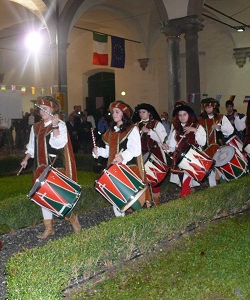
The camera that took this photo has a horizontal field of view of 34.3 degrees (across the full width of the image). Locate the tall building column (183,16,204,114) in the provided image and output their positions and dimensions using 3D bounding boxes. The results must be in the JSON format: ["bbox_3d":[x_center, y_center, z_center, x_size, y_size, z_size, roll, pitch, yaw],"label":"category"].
[{"bbox_3d":[2.168,-1.978,12.800,0.600,4.450,0.600,-1,5,0],"label":"tall building column"}]

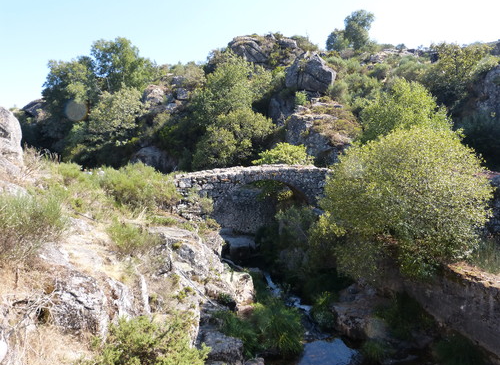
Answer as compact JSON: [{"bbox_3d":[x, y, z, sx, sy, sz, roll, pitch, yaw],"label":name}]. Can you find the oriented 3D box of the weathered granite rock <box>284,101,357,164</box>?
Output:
[{"bbox_3d":[4.779,-3.235,25.500,4.920,4.510,3.940,0,4,0],"label":"weathered granite rock"}]

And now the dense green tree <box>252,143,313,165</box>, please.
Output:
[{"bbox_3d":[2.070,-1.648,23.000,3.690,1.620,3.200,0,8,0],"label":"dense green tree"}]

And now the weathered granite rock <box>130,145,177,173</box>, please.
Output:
[{"bbox_3d":[-7.750,-1.847,29.000,3.610,2.190,2.800,0,8,0],"label":"weathered granite rock"}]

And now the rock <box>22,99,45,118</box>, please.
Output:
[{"bbox_3d":[-26.961,-9.206,45.000,2.200,2.180,1.870,0,4,0],"label":"rock"}]

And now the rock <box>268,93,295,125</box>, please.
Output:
[{"bbox_3d":[2.465,-5.735,28.500,2.160,2.490,1.730,0,4,0],"label":"rock"}]

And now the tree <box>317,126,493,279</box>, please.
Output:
[{"bbox_3d":[5.749,0.750,14.000,6.270,5.850,5.650,0,4,0],"label":"tree"}]

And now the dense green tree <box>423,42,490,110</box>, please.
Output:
[{"bbox_3d":[21.731,-11.260,38.000,6.860,6.860,6.300,0,8,0],"label":"dense green tree"}]

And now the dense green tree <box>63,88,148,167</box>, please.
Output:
[{"bbox_3d":[-12.308,-4.761,31.000,6.650,6.600,5.650,0,4,0],"label":"dense green tree"}]

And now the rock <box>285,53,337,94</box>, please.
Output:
[{"bbox_3d":[6.032,-10.867,36.000,5.020,3.860,4.500,0,8,0],"label":"rock"}]

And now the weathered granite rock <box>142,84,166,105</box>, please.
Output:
[{"bbox_3d":[-9.632,-8.876,36.500,2.330,2.110,1.860,0,4,0],"label":"weathered granite rock"}]

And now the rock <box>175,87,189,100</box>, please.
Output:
[{"bbox_3d":[-7.201,-9.359,38.000,1.470,1.180,1.180,0,4,0],"label":"rock"}]

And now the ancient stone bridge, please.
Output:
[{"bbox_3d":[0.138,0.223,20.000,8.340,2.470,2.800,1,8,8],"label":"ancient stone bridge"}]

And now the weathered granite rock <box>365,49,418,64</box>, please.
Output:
[{"bbox_3d":[21.705,-19.191,55.000,7.760,1.780,4.500,0,8,0],"label":"weathered granite rock"}]

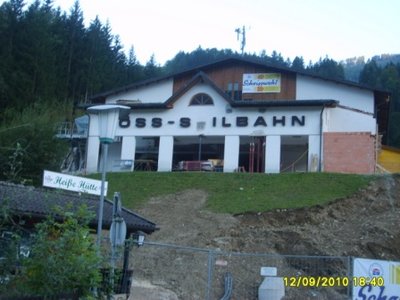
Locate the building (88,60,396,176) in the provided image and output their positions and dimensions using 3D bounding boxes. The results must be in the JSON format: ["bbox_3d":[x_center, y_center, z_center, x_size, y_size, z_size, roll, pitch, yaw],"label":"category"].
[{"bbox_3d":[3.744,-1.754,54.969,25.428,9.912,17.000,0,-10,14],"label":"building"}]

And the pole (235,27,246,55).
[{"bbox_3d":[4.210,-11.195,62.000,1.100,3.100,0.900,0,-10,14],"label":"pole"}]

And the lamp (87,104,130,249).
[{"bbox_3d":[-1.605,1.229,9.660,0.700,4.000,0.700,2,-10,0],"label":"lamp"}]

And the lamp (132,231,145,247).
[{"bbox_3d":[-1.479,2.140,14.500,0.270,0.390,0.270,-5,-12,36],"label":"lamp"}]

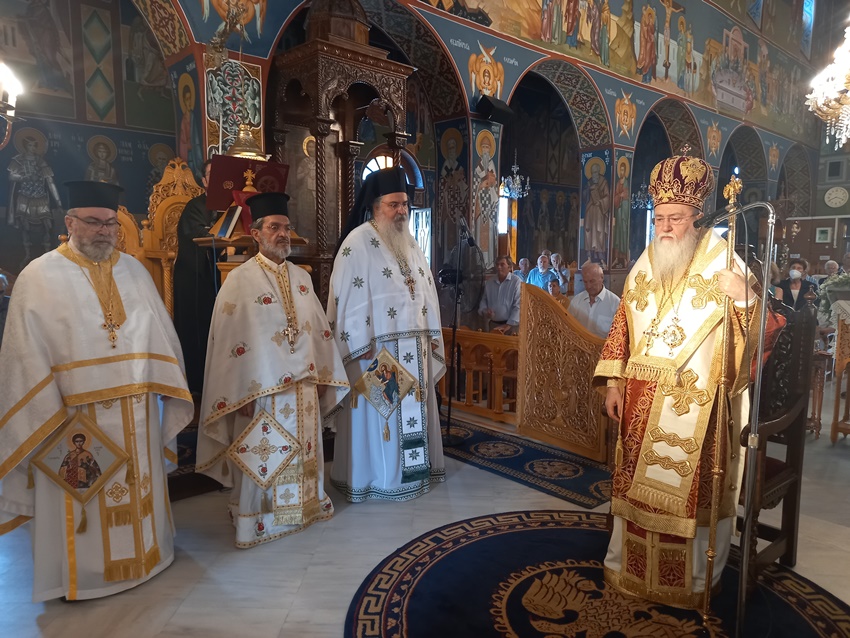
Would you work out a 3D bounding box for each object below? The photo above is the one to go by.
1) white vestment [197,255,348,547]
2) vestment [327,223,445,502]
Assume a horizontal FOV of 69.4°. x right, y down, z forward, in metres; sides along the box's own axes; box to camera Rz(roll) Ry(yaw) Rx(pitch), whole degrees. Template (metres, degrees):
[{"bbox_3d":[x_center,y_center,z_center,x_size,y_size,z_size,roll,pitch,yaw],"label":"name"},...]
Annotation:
[{"bbox_3d":[-0.767,0.396,3.163,0.770,1.448,0.520,-5,8,-41],"label":"white vestment"},{"bbox_3d":[-0.221,0.241,3.743,0.710,1.641,0.490,-4,8,-36],"label":"vestment"}]

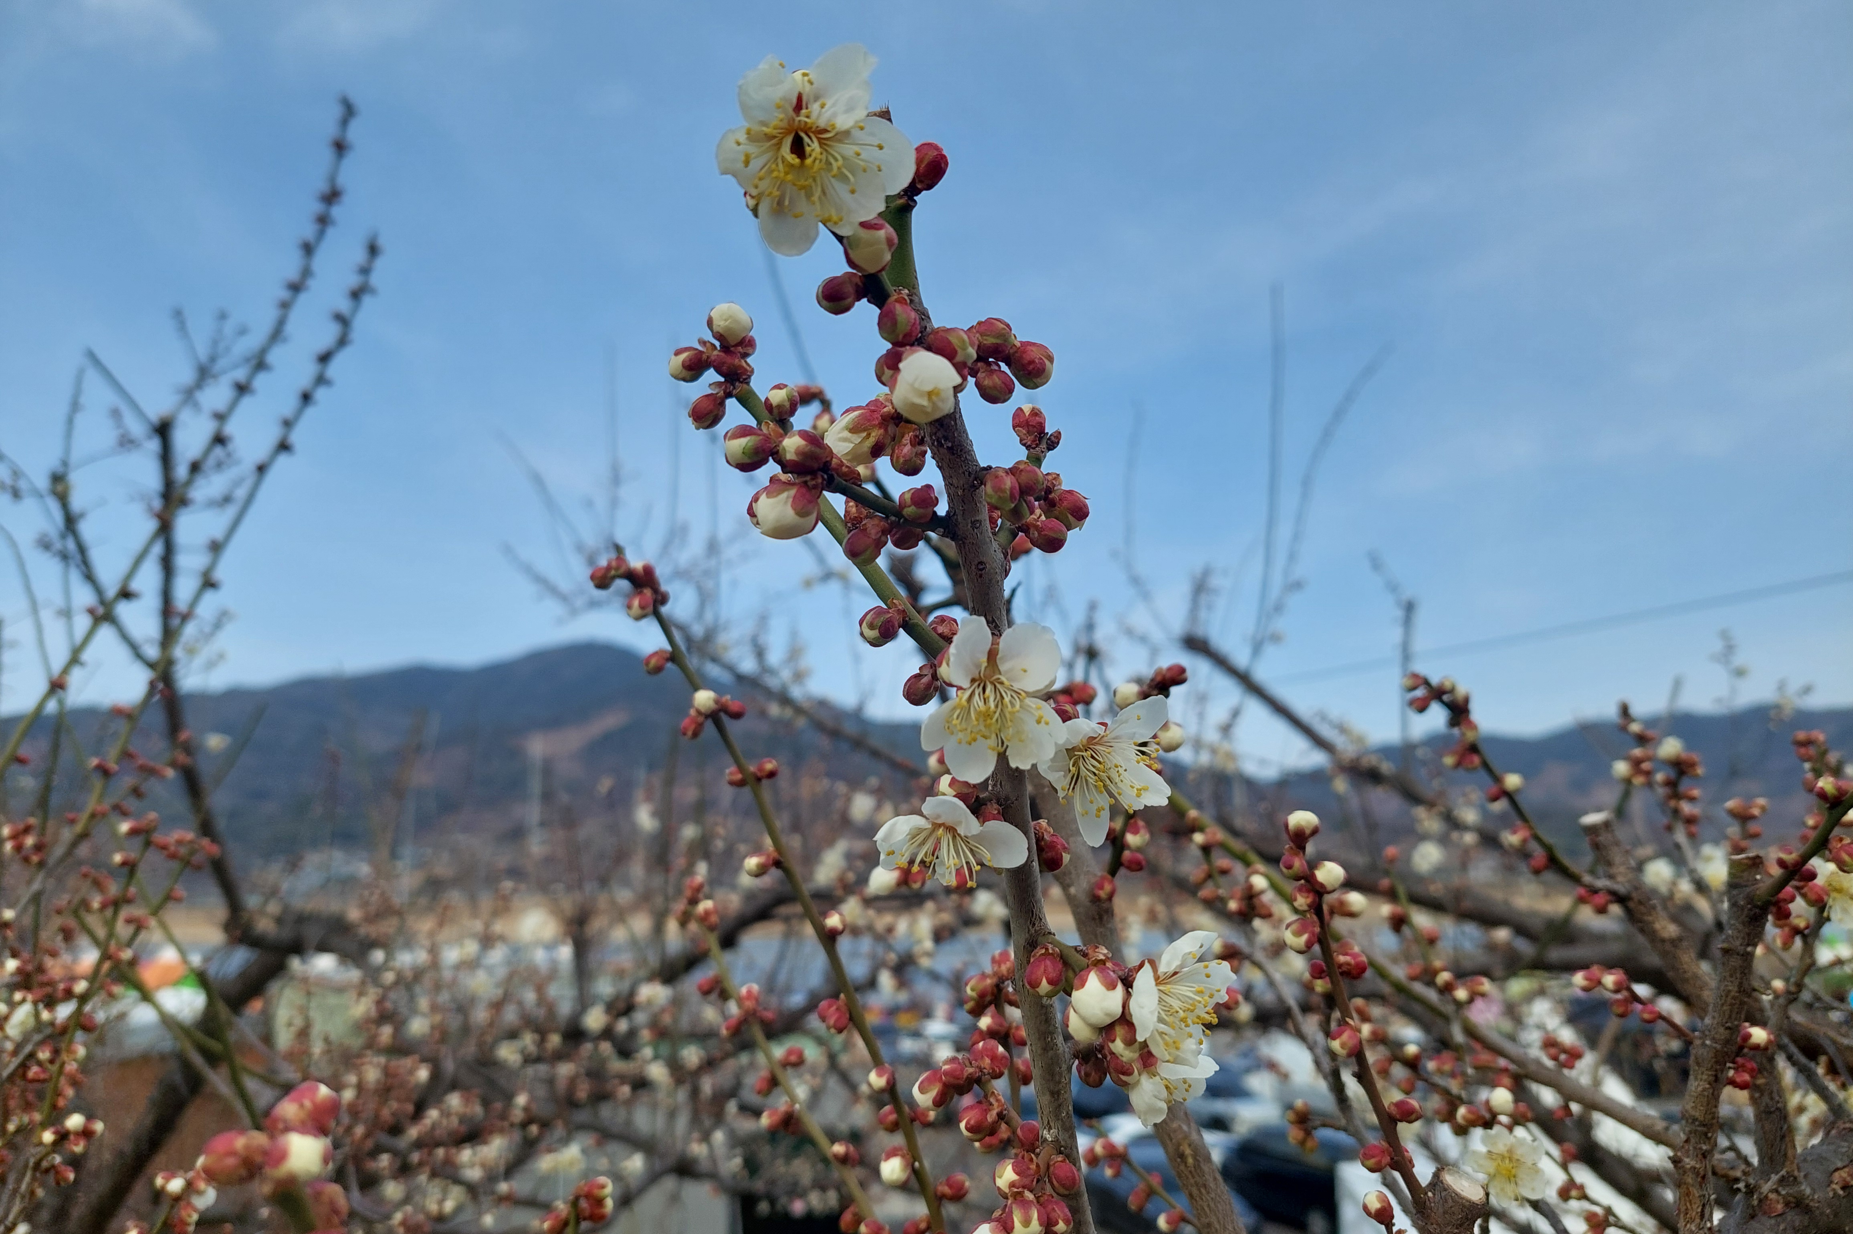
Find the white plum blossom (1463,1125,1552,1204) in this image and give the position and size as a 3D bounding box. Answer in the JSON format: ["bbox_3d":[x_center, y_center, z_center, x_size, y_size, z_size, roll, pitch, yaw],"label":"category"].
[{"bbox_3d":[0.182,0.172,0.420,0.026,0.025,0.011,0,-14,18],"label":"white plum blossom"}]

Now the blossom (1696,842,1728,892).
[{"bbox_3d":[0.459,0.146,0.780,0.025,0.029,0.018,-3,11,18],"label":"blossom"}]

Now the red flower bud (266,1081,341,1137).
[{"bbox_3d":[-0.077,0.061,0.165,0.009,0.007,0.007,-31,0,16],"label":"red flower bud"}]

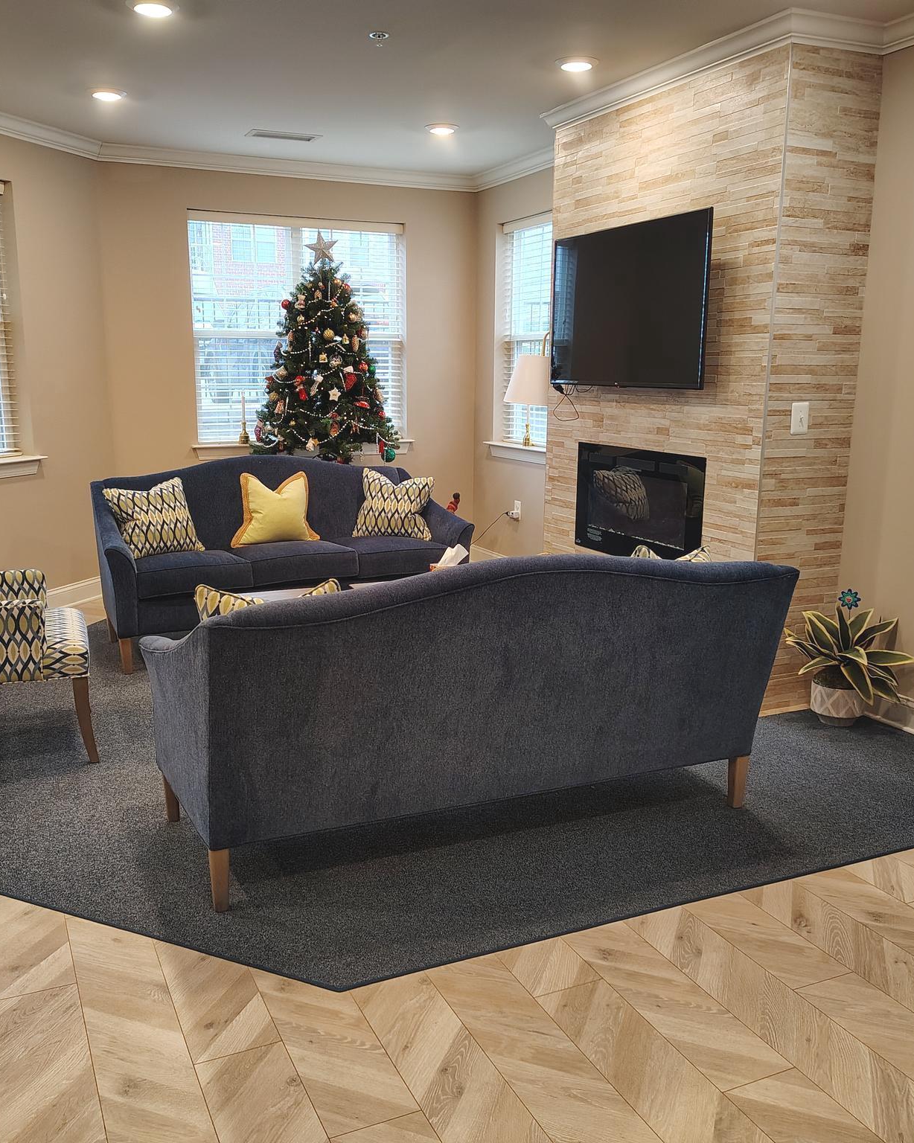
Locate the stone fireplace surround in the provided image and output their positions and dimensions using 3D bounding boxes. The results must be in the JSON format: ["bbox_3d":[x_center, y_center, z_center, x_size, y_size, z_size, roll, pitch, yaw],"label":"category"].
[{"bbox_3d":[1.119,-0.903,5.248,0.447,2.719,1.877,-5,12,-24],"label":"stone fireplace surround"}]

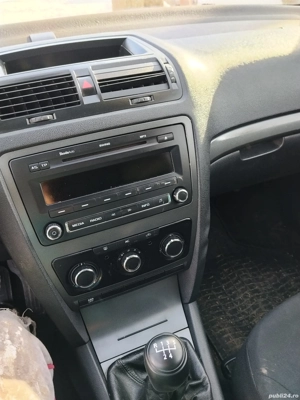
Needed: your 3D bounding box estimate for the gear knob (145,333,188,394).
[{"bbox_3d":[0.021,0.212,0.442,0.055,0.071,0.056,-3,33,2],"label":"gear knob"}]

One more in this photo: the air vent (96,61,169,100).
[{"bbox_3d":[-0.028,-0.172,0.487,0.100,0.049,0.032,-15,4,-16],"label":"air vent"}]

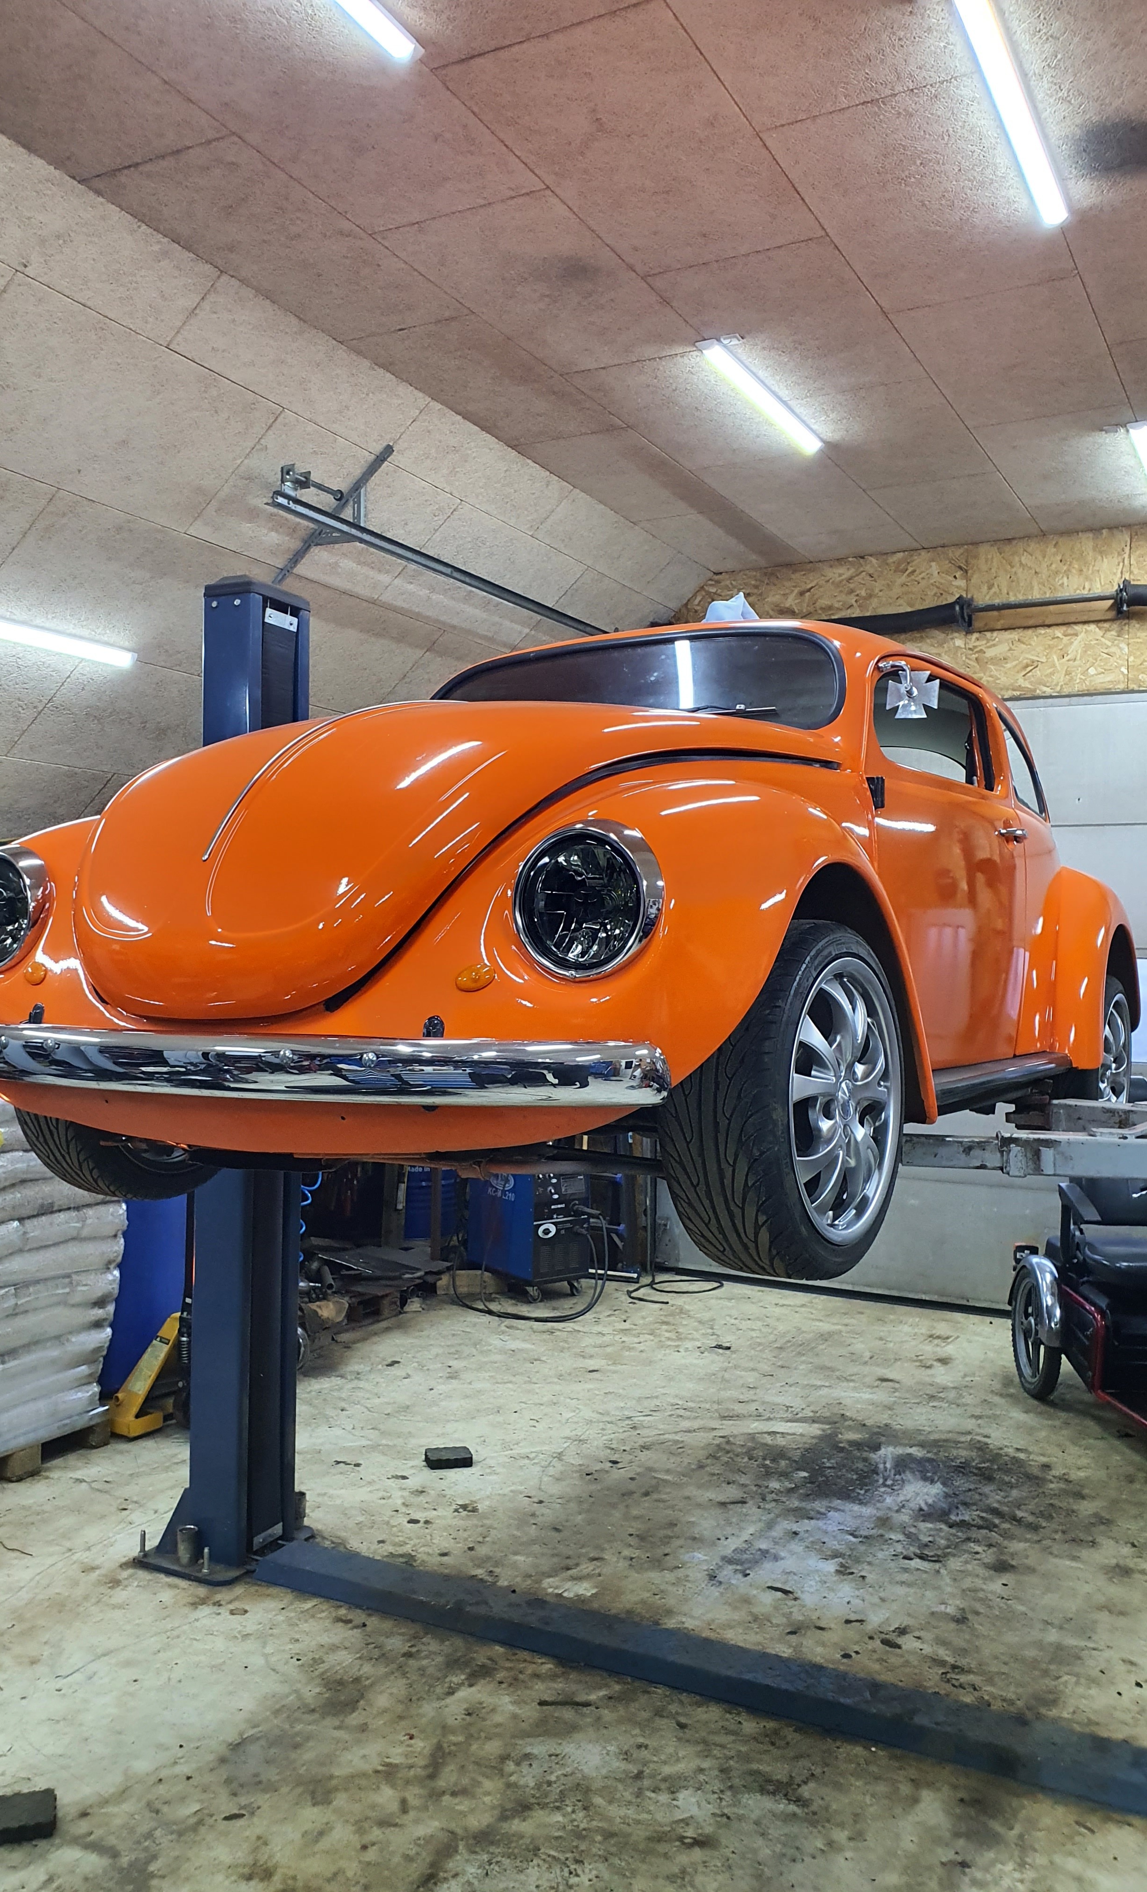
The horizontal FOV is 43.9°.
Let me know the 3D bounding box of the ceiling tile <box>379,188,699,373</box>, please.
[{"bbox_3d":[-0.047,-2.133,4.615,0.609,0.040,1.193,1,1,28],"label":"ceiling tile"}]

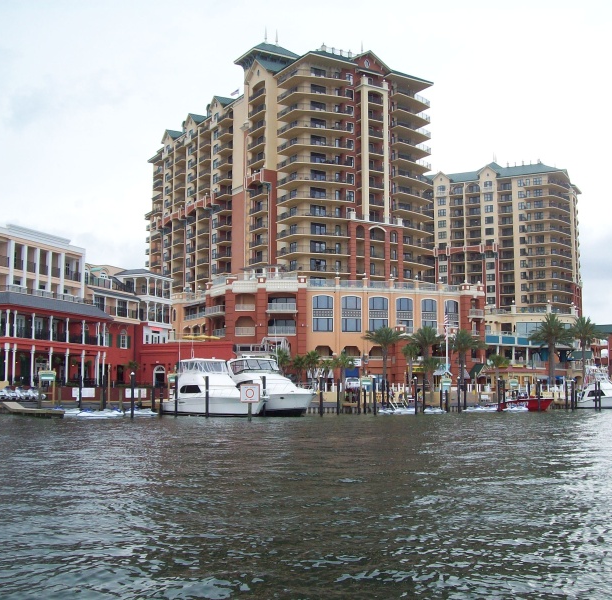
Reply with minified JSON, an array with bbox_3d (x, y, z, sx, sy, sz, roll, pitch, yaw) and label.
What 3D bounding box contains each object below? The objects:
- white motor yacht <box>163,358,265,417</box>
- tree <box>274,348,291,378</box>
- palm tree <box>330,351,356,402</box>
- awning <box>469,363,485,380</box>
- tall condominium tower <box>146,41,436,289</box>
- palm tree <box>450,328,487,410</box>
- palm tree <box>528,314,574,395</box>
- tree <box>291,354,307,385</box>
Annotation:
[{"bbox_3d":[-9.736,9.377,89.511,12.800,5.830,4.300,-4,-7,33],"label":"white motor yacht"},{"bbox_3d":[-2.872,8.304,101.695,2.100,5.240,2.100,0,-6,0],"label":"tree"},{"bbox_3d":[4.489,9.088,99.599,3.000,6.080,3.000,0,-6,0],"label":"palm tree"},{"bbox_3d":[23.558,9.849,114.622,2.200,2.200,2.000,3,-7,-24],"label":"awning"},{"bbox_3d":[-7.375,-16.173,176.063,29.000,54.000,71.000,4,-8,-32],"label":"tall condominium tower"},{"bbox_3d":[20.336,7.821,104.764,4.700,8.350,4.700,0,-6,0],"label":"palm tree"},{"bbox_3d":[31.541,6.751,106.891,5.700,10.200,5.700,0,-6,0],"label":"palm tree"},{"bbox_3d":[-0.916,8.791,101.643,2.000,4.260,2.000,0,-6,0],"label":"tree"}]

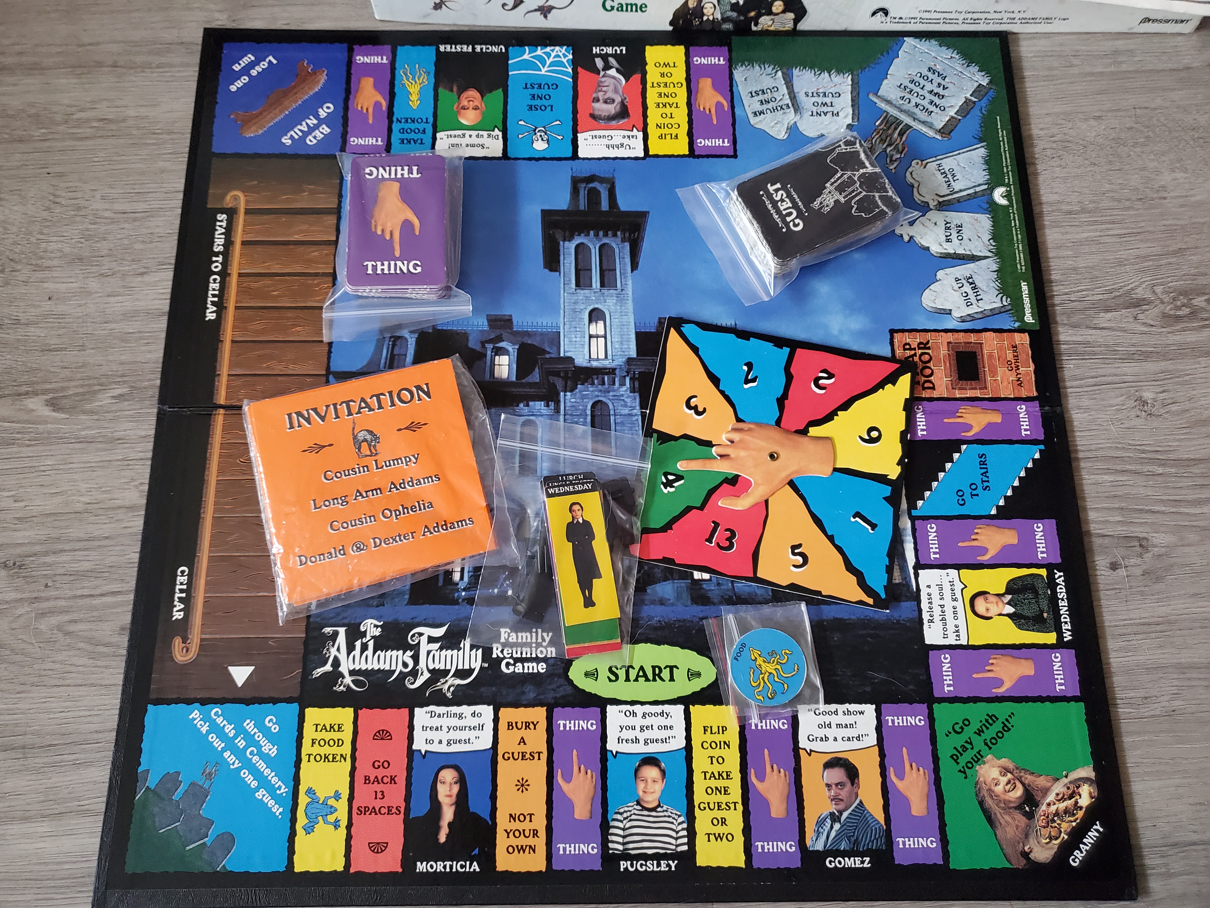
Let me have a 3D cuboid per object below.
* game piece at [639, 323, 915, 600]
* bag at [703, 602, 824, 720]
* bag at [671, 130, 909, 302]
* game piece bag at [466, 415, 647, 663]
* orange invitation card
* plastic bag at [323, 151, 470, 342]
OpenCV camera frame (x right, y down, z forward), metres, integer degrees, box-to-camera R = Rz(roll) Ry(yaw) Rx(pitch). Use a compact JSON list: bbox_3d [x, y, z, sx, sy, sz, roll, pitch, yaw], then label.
[{"bbox_3d":[0.085,0.002,0.450,0.128,0.005,0.132,9,75,2],"label":"game piece"},{"bbox_3d":[0.075,0.097,0.423,0.049,0.006,0.049,-10,75,-3],"label":"bag"},{"bbox_3d":[0.104,-0.130,0.480,0.108,0.016,0.077,-23,76,-7],"label":"bag"},{"bbox_3d":[-0.020,0.039,0.434,0.076,0.014,0.115,7,75,1],"label":"game piece bag"},{"bbox_3d":[-0.115,0.009,0.444,0.105,0.008,0.108,-16,75,-5],"label":"orange invitation card"},{"bbox_3d":[-0.107,-0.111,0.473,0.075,0.015,0.107,-2,75,-1],"label":"plastic bag"}]

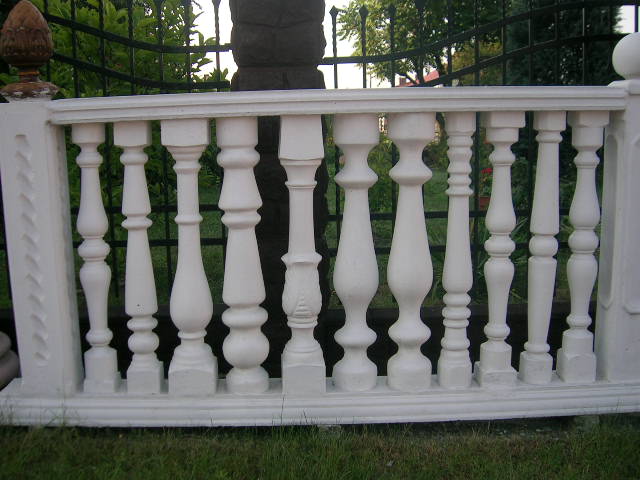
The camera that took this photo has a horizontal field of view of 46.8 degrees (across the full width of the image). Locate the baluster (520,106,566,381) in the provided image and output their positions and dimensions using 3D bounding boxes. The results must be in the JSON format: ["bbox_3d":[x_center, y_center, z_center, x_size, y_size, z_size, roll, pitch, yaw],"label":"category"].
[{"bbox_3d":[0.574,0.024,1.900,0.086,0.701,0.086,-1,10,0],"label":"baluster"}]

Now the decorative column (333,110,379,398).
[{"bbox_3d":[0.094,0.032,1.900,0.117,0.704,0.117,-1,10,0],"label":"decorative column"}]

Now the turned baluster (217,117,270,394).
[{"bbox_3d":[-0.199,0.040,1.900,0.121,0.702,0.121,-1,10,0],"label":"turned baluster"}]

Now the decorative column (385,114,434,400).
[{"bbox_3d":[0.233,0.032,1.900,0.119,0.705,0.119,-1,10,0],"label":"decorative column"}]

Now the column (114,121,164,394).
[{"bbox_3d":[-0.465,0.048,1.900,0.085,0.702,0.085,-1,10,0],"label":"column"}]

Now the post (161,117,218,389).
[{"bbox_3d":[-0.333,0.044,1.900,0.118,0.703,0.118,-1,10,0],"label":"post"}]

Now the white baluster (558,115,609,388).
[{"bbox_3d":[0.677,0.022,1.900,0.085,0.700,0.085,-1,10,0],"label":"white baluster"}]

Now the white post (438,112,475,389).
[{"bbox_3d":[0.353,0.031,1.900,0.086,0.706,0.086,-1,10,0],"label":"white post"}]

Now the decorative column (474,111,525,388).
[{"bbox_3d":[0.464,0.029,1.900,0.096,0.706,0.096,-1,10,0],"label":"decorative column"}]

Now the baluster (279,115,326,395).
[{"bbox_3d":[-0.045,0.038,1.900,0.112,0.706,0.112,-1,10,0],"label":"baluster"}]

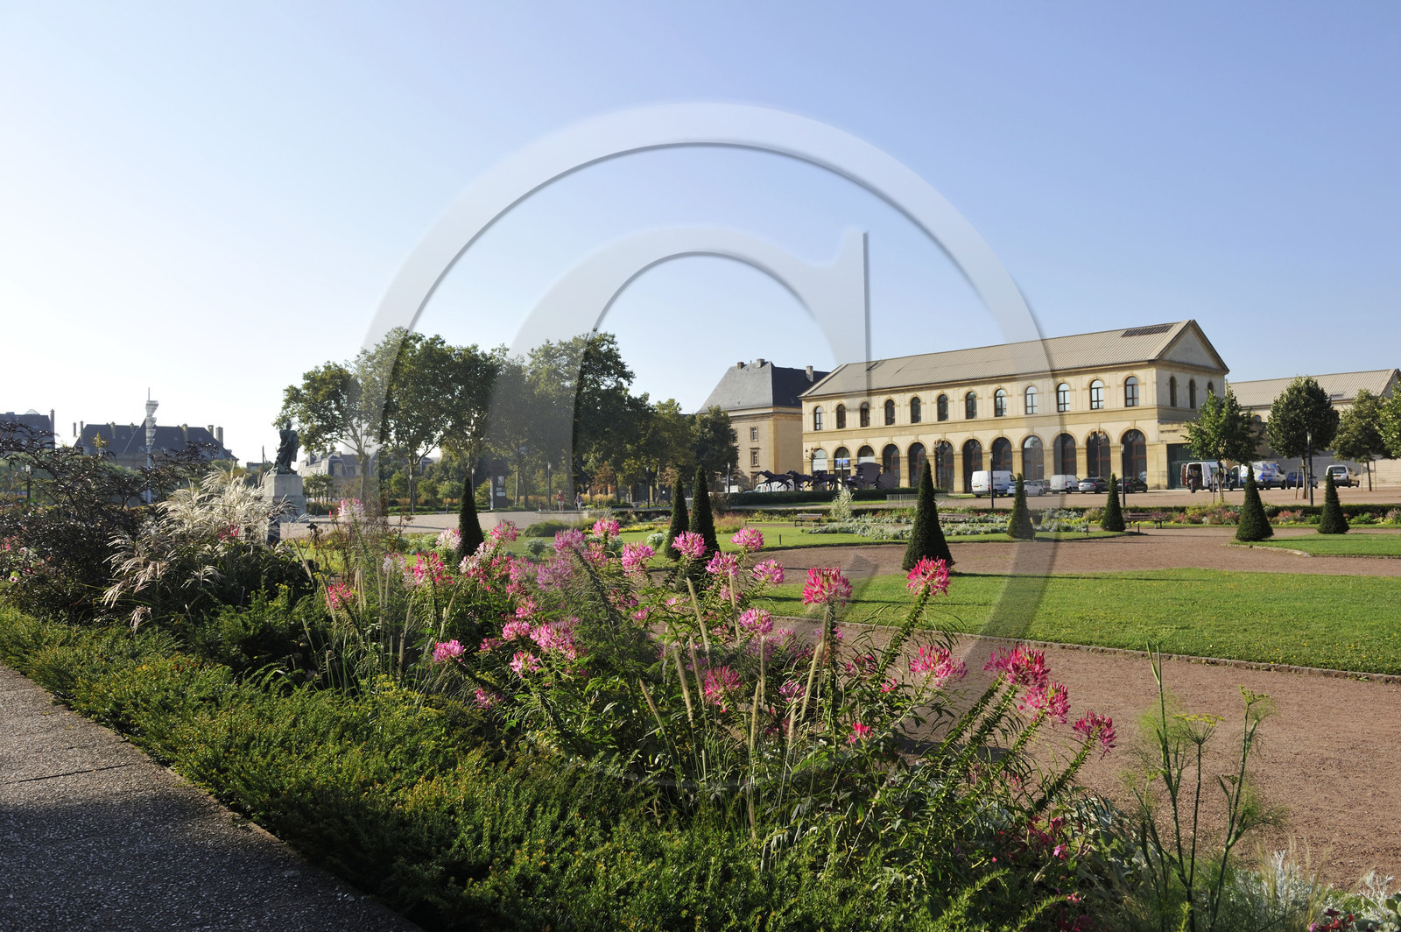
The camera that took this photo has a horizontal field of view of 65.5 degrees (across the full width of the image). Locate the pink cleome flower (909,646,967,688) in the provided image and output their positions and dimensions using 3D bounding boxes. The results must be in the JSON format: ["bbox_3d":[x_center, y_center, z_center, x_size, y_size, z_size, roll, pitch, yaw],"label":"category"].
[{"bbox_3d":[0.851,0.718,3.900,0.208,0.149,0.197,-1,-2,0],"label":"pink cleome flower"}]

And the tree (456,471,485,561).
[{"bbox_3d":[-6.478,1.533,30.800,0.867,2.539,0.867,-1,-2,0],"label":"tree"}]

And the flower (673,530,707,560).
[{"bbox_3d":[-0.048,0.350,4.800,0.150,0.130,0.150,-1,-1,0],"label":"flower"}]

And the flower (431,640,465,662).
[{"bbox_3d":[-1.272,0.932,5.500,0.171,0.116,0.163,-1,-2,0],"label":"flower"}]

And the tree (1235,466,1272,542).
[{"bbox_3d":[20.529,1.410,40.500,1.236,2.822,1.236,-2,-2,27],"label":"tree"}]

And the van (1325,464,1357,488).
[{"bbox_3d":[53.400,0.860,90.500,1.720,1.810,4.150,-2,-2,44],"label":"van"}]

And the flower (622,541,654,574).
[{"bbox_3d":[-0.289,0.422,5.000,0.151,0.141,0.151,-1,-1,0],"label":"flower"}]

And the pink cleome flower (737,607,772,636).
[{"bbox_3d":[0.234,0.657,4.600,0.148,0.111,0.148,-1,-1,0],"label":"pink cleome flower"}]

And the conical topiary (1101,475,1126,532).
[{"bbox_3d":[18.952,1.709,50.000,1.140,2.620,1.140,-1,-1,0],"label":"conical topiary"}]

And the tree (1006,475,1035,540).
[{"bbox_3d":[12.136,1.541,41.200,1.118,2.485,1.118,-1,-2,0],"label":"tree"}]

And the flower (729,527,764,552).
[{"bbox_3d":[0.205,0.323,4.800,0.154,0.106,0.154,-1,-1,0],"label":"flower"}]

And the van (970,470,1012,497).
[{"bbox_3d":[28.200,1.763,103.829,5.300,2.470,2.020,1,-2,-44],"label":"van"}]

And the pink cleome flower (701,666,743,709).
[{"bbox_3d":[0.088,0.914,4.500,0.172,0.181,0.168,-1,-2,0],"label":"pink cleome flower"}]

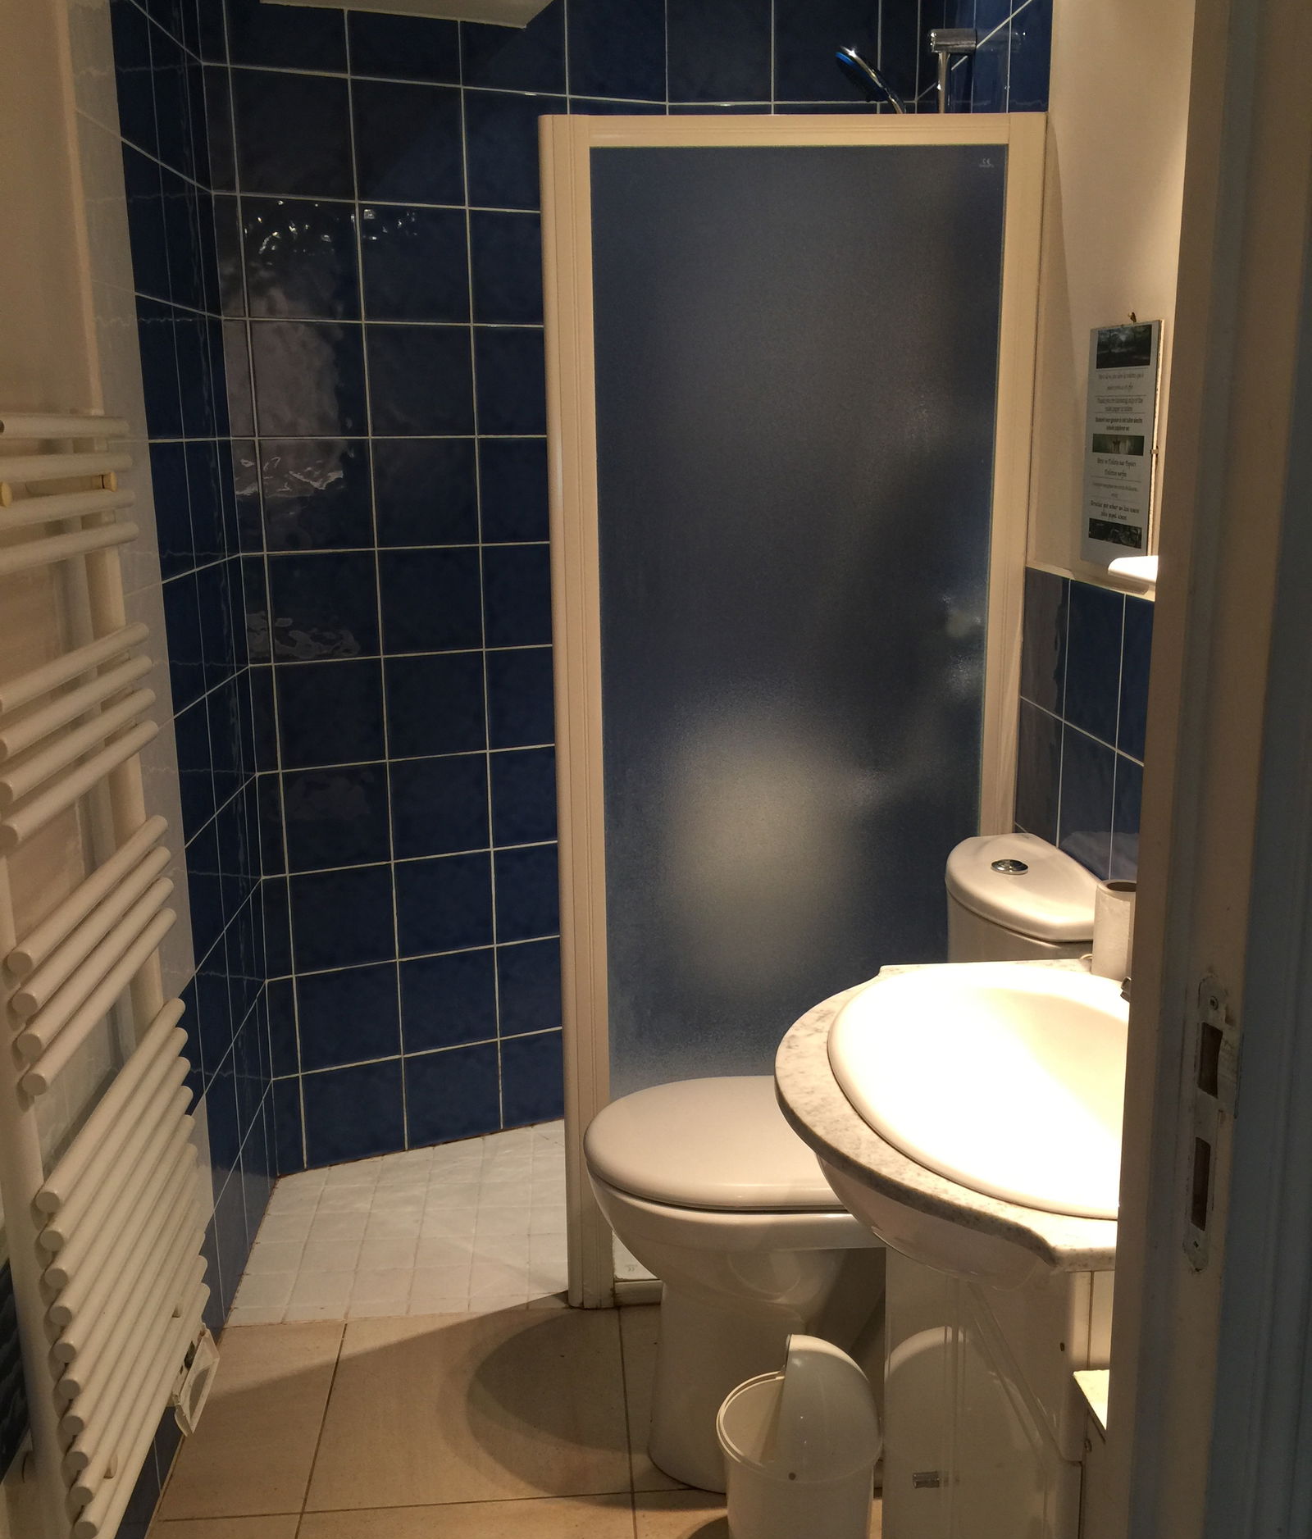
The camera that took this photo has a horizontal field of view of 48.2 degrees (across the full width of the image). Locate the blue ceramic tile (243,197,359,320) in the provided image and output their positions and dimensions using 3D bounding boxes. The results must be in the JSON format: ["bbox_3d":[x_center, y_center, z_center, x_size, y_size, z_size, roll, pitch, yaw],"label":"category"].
[{"bbox_3d":[-0.615,-0.887,2.552,0.197,0.198,0.010,-6,14,-23],"label":"blue ceramic tile"}]

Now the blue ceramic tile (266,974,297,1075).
[{"bbox_3d":[-0.713,0.497,2.824,0.045,0.198,0.010,-6,14,-23],"label":"blue ceramic tile"}]

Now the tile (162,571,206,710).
[{"bbox_3d":[-0.729,-0.196,2.250,0.012,0.200,0.200,-1,13,-3],"label":"tile"}]

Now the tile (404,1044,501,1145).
[{"bbox_3d":[-0.412,0.656,2.985,0.198,0.198,0.010,-7,14,-24],"label":"tile"}]

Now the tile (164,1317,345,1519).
[{"bbox_3d":[-0.596,0.975,2.212,0.197,0.012,0.444,-2,13,-4],"label":"tile"}]

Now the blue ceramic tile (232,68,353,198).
[{"bbox_3d":[-0.622,-1.088,2.518,0.200,0.200,0.012,-7,14,-24],"label":"blue ceramic tile"}]

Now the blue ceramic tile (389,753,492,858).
[{"bbox_3d":[-0.424,0.073,2.880,0.200,0.200,0.010,-6,14,-23],"label":"blue ceramic tile"}]

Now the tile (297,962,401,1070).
[{"bbox_3d":[-0.597,0.482,2.860,0.198,0.198,0.010,-7,14,-24],"label":"tile"}]

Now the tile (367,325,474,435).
[{"bbox_3d":[-0.430,-0.711,2.676,0.197,0.198,0.010,-6,14,-23],"label":"tile"}]

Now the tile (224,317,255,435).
[{"bbox_3d":[-0.729,-0.683,2.567,0.039,0.200,0.010,-6,14,-23],"label":"tile"}]

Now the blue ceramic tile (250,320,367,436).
[{"bbox_3d":[-0.612,-0.689,2.590,0.198,0.198,0.010,-7,14,-24],"label":"blue ceramic tile"}]

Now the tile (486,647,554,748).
[{"bbox_3d":[-0.242,-0.146,2.910,0.200,0.200,0.010,-7,14,-24],"label":"tile"}]

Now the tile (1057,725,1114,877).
[{"bbox_3d":[0.587,0.052,1.986,0.010,0.198,0.198,-2,13,-4],"label":"tile"}]

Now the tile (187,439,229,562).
[{"bbox_3d":[-0.741,-0.438,2.401,0.012,0.200,0.200,-1,13,-3],"label":"tile"}]

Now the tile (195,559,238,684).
[{"bbox_3d":[-0.742,-0.240,2.454,0.010,0.200,0.198,-1,13,-2],"label":"tile"}]

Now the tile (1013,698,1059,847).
[{"bbox_3d":[0.627,0.003,2.390,0.010,0.200,0.200,-2,13,-5],"label":"tile"}]

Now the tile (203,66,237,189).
[{"bbox_3d":[-0.733,-1.075,2.469,0.041,0.200,0.010,-7,14,-24],"label":"tile"}]

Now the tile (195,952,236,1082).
[{"bbox_3d":[-0.728,0.395,2.404,0.010,0.200,0.197,-1,13,-2],"label":"tile"}]

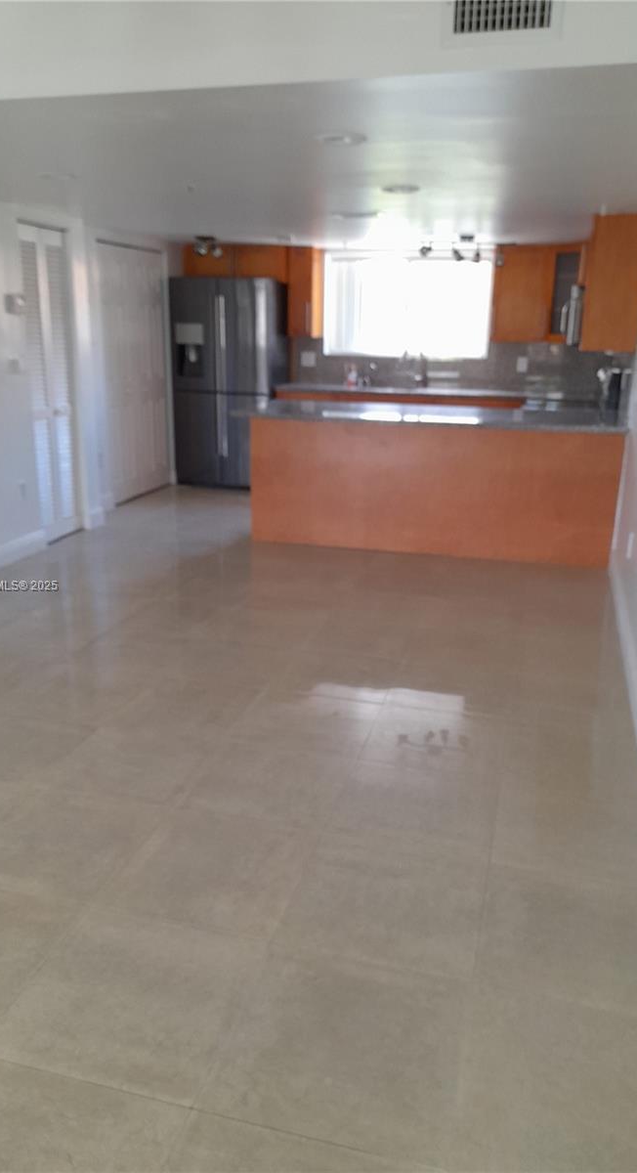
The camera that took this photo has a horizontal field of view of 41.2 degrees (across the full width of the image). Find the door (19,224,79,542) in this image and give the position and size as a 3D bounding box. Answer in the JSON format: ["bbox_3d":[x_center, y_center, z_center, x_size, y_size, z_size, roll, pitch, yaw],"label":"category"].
[{"bbox_3d":[-1.783,-1.328,5.712,0.040,2.035,0.536,6,18,15],"label":"door"}]

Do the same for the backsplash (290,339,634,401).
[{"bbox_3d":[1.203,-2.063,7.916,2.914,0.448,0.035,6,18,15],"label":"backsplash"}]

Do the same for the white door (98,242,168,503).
[{"bbox_3d":[-1.541,-1.784,7.196,0.040,2.035,1.072,6,18,15],"label":"white door"}]

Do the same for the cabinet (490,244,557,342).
[{"bbox_3d":[1.813,-2.548,7.407,0.506,0.793,0.330,6,18,15],"label":"cabinet"}]

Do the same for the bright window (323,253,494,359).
[{"bbox_3d":[0.819,-2.608,7.880,1.568,0.901,0.088,6,18,15],"label":"bright window"}]

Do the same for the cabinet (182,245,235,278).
[{"bbox_3d":[-0.981,-3.056,8.081,0.521,0.308,0.330,6,18,15],"label":"cabinet"}]

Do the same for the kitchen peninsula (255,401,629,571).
[{"bbox_3d":[0.780,-0.781,6.004,2.503,0.895,0.917,6,18,15],"label":"kitchen peninsula"}]

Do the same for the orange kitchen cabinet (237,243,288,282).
[{"bbox_3d":[-0.479,-3.006,7.947,0.523,0.308,0.330,6,18,15],"label":"orange kitchen cabinet"}]

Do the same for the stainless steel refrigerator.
[{"bbox_3d":[-0.773,-1.897,7.966,0.940,1.817,0.888,6,18,15],"label":"stainless steel refrigerator"}]

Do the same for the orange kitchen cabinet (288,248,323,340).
[{"bbox_3d":[-0.122,-2.739,7.923,0.226,0.793,0.330,6,18,15],"label":"orange kitchen cabinet"}]

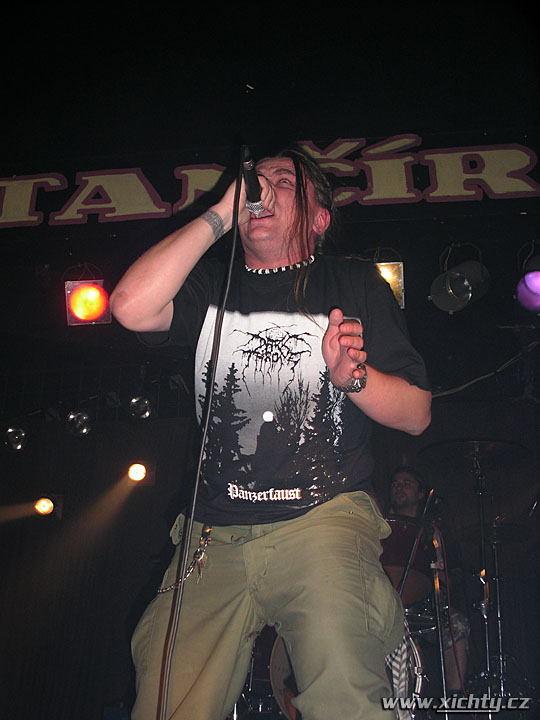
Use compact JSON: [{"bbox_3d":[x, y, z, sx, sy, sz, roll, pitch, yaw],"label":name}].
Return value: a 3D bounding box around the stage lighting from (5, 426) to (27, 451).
[{"bbox_3d":[-2.220,0.663,7.008,0.200,0.200,0.220,1,12,1],"label":"stage lighting"}]

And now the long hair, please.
[{"bbox_3d":[0.071,-0.289,1.740,0.160,0.350,0.190,7,17,20],"label":"long hair"}]

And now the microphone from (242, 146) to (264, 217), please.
[{"bbox_3d":[-0.035,-0.373,1.660,0.048,0.175,0.048,-5,26,3],"label":"microphone"}]

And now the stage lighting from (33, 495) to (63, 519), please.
[{"bbox_3d":[-1.885,1.254,6.894,0.210,0.200,0.220,10,13,29],"label":"stage lighting"}]

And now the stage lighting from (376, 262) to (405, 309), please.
[{"bbox_3d":[0.616,-0.439,4.280,0.235,0.235,0.280,3,20,8],"label":"stage lighting"}]

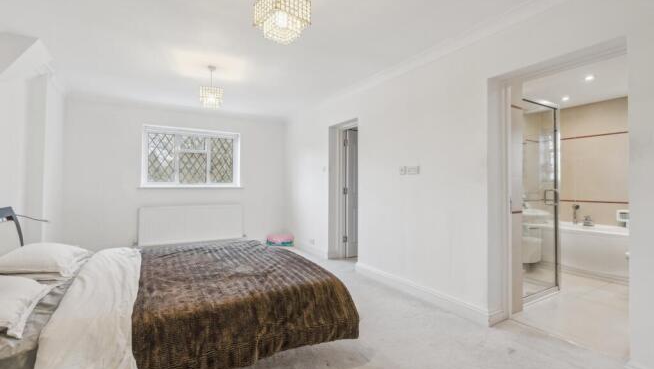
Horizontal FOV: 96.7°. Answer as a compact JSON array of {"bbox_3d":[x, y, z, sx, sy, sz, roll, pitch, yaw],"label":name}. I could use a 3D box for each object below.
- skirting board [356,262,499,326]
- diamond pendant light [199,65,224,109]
[{"bbox_3d":[0.859,1.090,3.118,0.030,0.125,1.770,0,0,-32],"label":"skirting board"},{"bbox_3d":[-1.283,-1.082,3.250,0.230,0.455,0.230,0,0,-10],"label":"diamond pendant light"}]

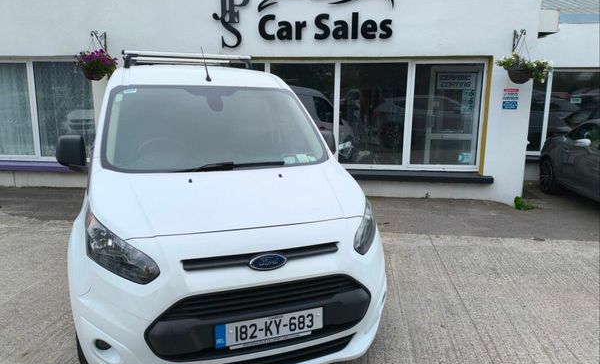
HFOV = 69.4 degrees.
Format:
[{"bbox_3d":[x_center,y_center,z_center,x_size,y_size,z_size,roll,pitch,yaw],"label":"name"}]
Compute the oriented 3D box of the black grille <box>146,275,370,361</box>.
[{"bbox_3d":[-0.144,0.611,2.043,1.110,0.310,0.130,-3,11,-20],"label":"black grille"}]

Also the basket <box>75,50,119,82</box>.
[{"bbox_3d":[-3.218,-1.842,6.852,0.620,0.470,0.520,1,11,5],"label":"basket"}]

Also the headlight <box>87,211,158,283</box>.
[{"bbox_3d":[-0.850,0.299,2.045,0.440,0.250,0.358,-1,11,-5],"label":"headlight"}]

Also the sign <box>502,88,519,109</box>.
[{"bbox_3d":[3.261,-1.284,6.704,0.235,0.310,0.020,1,11,5],"label":"sign"}]

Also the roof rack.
[{"bbox_3d":[-1.093,-1.174,4.255,1.200,0.135,0.820,-3,11,-20],"label":"roof rack"}]

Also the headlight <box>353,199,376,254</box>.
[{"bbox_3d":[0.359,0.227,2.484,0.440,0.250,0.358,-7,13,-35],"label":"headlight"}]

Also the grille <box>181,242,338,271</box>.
[{"bbox_3d":[-0.154,0.357,2.029,0.780,0.085,0.100,-3,11,-20],"label":"grille"}]

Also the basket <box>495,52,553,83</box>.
[{"bbox_3d":[3.256,-1.646,6.285,0.700,0.410,0.520,1,11,5],"label":"basket"}]

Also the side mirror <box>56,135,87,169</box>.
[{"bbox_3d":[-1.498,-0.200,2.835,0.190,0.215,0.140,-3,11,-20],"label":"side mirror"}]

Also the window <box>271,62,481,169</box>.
[{"bbox_3d":[1.210,-1.065,7.023,3.380,1.800,0.120,1,11,5],"label":"window"}]

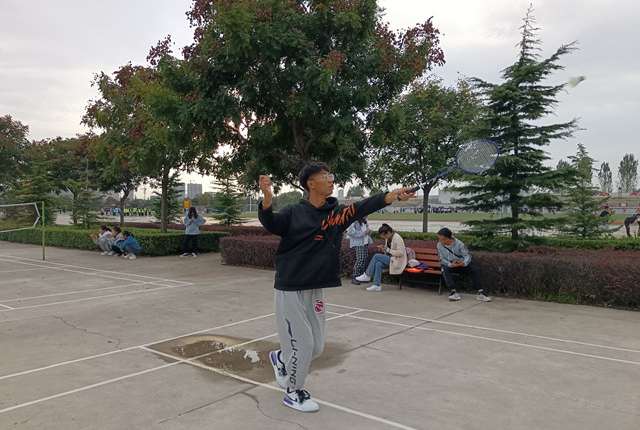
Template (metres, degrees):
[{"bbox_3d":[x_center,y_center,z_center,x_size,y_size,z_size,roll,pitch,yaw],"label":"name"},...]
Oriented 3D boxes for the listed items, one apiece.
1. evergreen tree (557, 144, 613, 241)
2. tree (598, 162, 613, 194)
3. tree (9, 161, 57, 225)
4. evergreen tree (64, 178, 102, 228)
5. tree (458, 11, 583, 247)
[{"bbox_3d":[7.978,-0.403,15.000,1.750,3.450,1.750,0,1,0],"label":"evergreen tree"},{"bbox_3d":[82.928,-7.800,145.000,4.200,16.500,4.200,0,0,0],"label":"tree"},{"bbox_3d":[-14.348,-0.762,25.000,2.350,3.700,2.350,0,1,0],"label":"tree"},{"bbox_3d":[-10.143,-0.278,21.500,1.750,2.850,1.750,0,1,0],"label":"evergreen tree"},{"bbox_3d":[3.976,-1.381,10.000,2.400,5.450,2.400,0,1,0],"label":"tree"}]

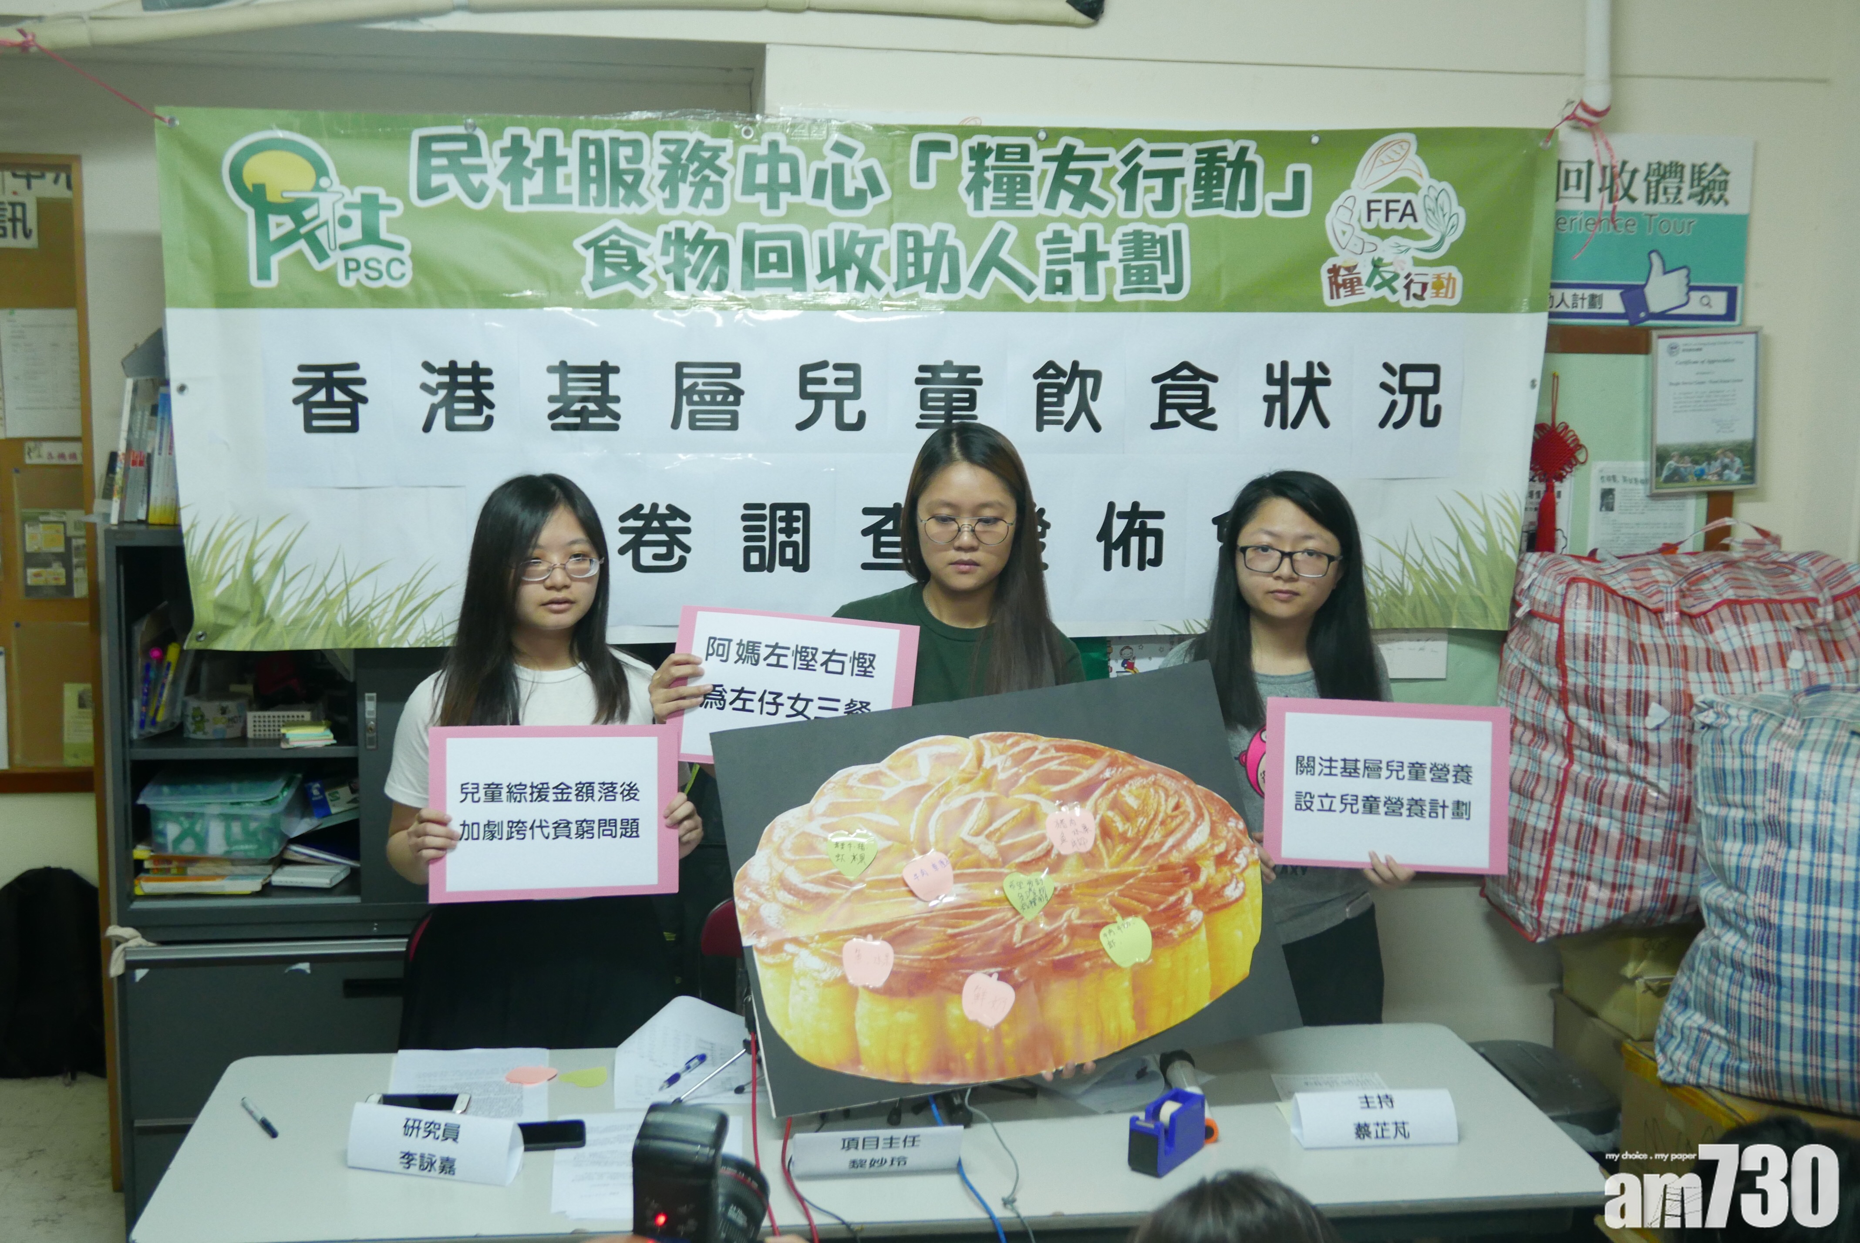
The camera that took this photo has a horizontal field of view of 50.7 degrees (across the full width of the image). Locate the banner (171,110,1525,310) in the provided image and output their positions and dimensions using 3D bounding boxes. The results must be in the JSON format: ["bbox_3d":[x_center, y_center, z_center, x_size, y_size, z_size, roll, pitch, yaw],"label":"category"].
[{"bbox_3d":[-0.064,-0.706,3.418,2.440,0.340,0.040,0,8,-9],"label":"banner"}]

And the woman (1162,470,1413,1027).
[{"bbox_3d":[0.526,0.561,3.047,0.430,1.578,0.400,2,8,4],"label":"woman"}]

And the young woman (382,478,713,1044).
[{"bbox_3d":[-0.564,0.568,2.916,0.470,1.565,0.380,-1,9,-13],"label":"young woman"}]

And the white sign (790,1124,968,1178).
[{"bbox_3d":[-0.069,0.653,2.466,0.212,0.064,0.070,0,8,-8],"label":"white sign"}]

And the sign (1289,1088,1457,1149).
[{"bbox_3d":[0.585,0.646,2.597,0.212,0.062,0.088,0,8,-8],"label":"sign"}]

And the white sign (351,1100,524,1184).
[{"bbox_3d":[-0.609,0.643,2.450,0.212,0.070,0.082,3,9,13],"label":"white sign"}]

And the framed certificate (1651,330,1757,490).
[{"bbox_3d":[1.487,-0.403,3.774,0.229,0.315,0.020,-4,9,-8],"label":"framed certificate"}]

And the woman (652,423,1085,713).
[{"bbox_3d":[-0.076,0.526,2.983,0.600,1.645,0.420,1,8,-2],"label":"woman"}]

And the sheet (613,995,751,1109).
[{"bbox_3d":[-0.333,0.599,2.767,0.220,0.075,0.265,0,8,-7],"label":"sheet"}]

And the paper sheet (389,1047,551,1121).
[{"bbox_3d":[-0.629,0.637,2.689,0.213,0.012,0.297,-1,8,-10],"label":"paper sheet"}]

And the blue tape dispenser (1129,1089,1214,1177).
[{"bbox_3d":[0.305,0.652,2.507,0.047,0.069,0.122,7,10,33],"label":"blue tape dispenser"}]

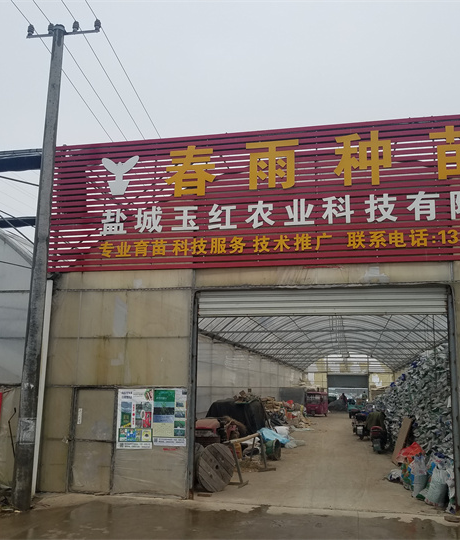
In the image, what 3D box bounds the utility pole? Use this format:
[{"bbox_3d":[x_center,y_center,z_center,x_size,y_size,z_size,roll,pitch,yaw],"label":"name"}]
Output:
[{"bbox_3d":[-2.658,-0.407,7.928,1.246,7.327,0.250,-2,-13,8],"label":"utility pole"}]

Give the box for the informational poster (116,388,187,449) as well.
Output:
[{"bbox_3d":[-1.198,2.285,8.305,1.140,0.910,0.015,-1,-12,12],"label":"informational poster"}]

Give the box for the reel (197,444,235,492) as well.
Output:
[{"bbox_3d":[-0.343,3.175,8.782,0.740,0.740,0.460,12,-16,-40],"label":"reel"}]

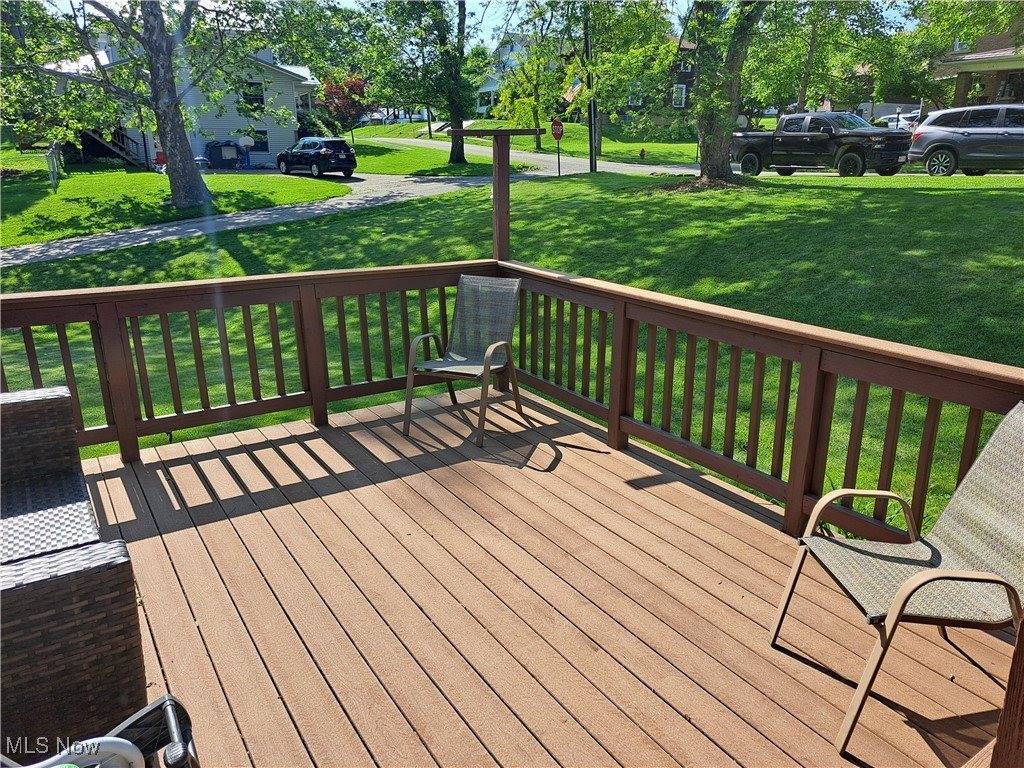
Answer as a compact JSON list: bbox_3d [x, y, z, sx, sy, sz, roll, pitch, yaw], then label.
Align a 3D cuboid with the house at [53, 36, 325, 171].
[{"bbox_3d":[-19.000,-17.296,44.009,13.500,7.600,10.500,-2,18,-8],"label":"house"}]

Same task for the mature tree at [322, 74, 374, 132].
[{"bbox_3d":[-10.000,-16.450,43.022,3.200,3.900,3.200,0,18,0],"label":"mature tree"}]

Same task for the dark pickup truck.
[{"bbox_3d":[9.830,-7.615,22.919,2.060,1.970,5.900,-11,21,-30],"label":"dark pickup truck"}]

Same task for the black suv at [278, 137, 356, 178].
[{"bbox_3d":[-8.910,-10.280,32.252,4.650,1.700,1.840,16,24,40],"label":"black suv"}]

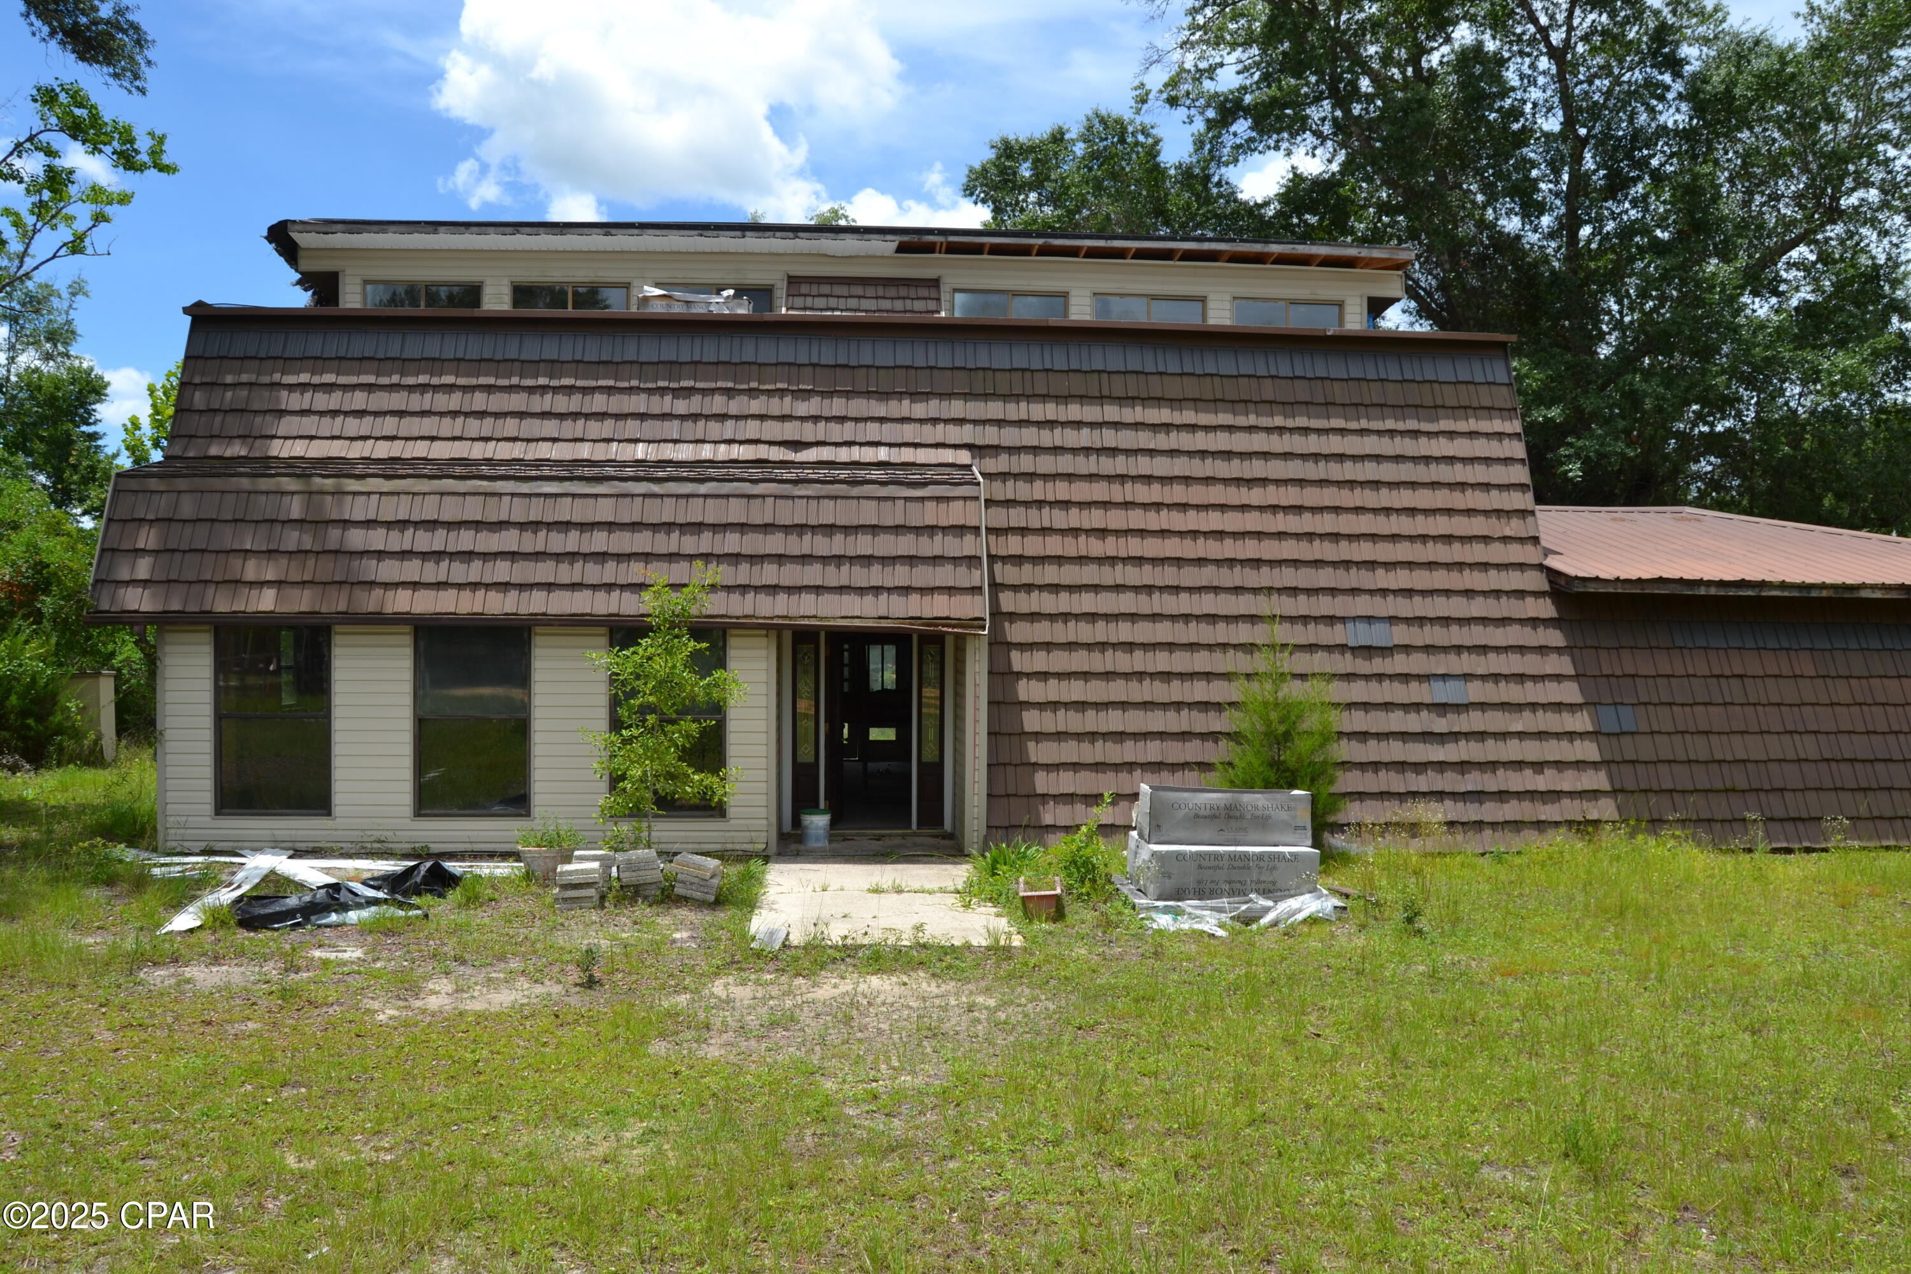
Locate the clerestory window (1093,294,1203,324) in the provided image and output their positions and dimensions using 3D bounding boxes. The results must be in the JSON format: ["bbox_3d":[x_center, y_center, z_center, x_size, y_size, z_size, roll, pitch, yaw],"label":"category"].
[{"bbox_3d":[2.458,-4.070,18.150,1.460,0.550,0.100,0,0,-5],"label":"clerestory window"}]

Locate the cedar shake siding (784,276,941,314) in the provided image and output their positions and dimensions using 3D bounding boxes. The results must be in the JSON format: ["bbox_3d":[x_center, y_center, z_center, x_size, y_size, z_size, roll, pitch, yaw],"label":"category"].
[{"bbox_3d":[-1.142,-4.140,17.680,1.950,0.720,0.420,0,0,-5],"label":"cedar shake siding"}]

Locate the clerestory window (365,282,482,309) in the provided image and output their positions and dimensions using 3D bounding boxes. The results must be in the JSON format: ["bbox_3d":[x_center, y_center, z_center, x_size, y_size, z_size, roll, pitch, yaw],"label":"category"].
[{"bbox_3d":[-6.481,-4.050,17.450,1.430,0.550,0.100,0,0,-5],"label":"clerestory window"}]

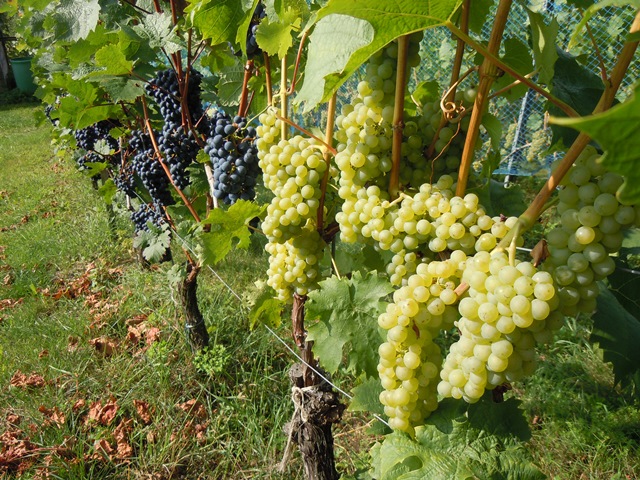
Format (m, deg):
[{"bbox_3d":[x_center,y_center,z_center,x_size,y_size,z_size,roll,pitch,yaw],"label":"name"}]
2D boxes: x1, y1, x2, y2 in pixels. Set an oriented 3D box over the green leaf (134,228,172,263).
[{"bbox_3d":[-0.576,0.019,1.920,0.125,0.115,0.055,1,23,3],"label":"green leaf"}]

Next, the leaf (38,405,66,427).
[{"bbox_3d":[-0.675,0.443,1.400,0.070,0.030,0.055,-5,23,-11],"label":"leaf"}]

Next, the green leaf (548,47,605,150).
[{"bbox_3d":[0.271,-0.148,0.580,0.068,0.105,0.045,7,24,17],"label":"green leaf"}]

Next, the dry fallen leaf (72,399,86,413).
[{"bbox_3d":[-0.620,0.427,1.430,0.037,0.020,0.033,-5,23,-11],"label":"dry fallen leaf"}]

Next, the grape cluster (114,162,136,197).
[{"bbox_3d":[-0.684,-0.213,1.950,0.076,0.112,0.070,-7,22,-18],"label":"grape cluster"}]

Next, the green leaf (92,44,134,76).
[{"bbox_3d":[-0.473,-0.411,1.270,0.095,0.068,0.050,-7,22,-18],"label":"green leaf"}]

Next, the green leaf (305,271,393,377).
[{"bbox_3d":[0.036,0.105,0.700,0.112,0.130,0.050,1,21,3],"label":"green leaf"}]

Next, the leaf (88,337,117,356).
[{"bbox_3d":[-0.573,0.280,1.460,0.075,0.032,0.058,-9,23,-23],"label":"leaf"}]

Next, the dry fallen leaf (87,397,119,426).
[{"bbox_3d":[-0.553,0.439,1.410,0.080,0.035,0.065,-5,23,-11],"label":"dry fallen leaf"}]

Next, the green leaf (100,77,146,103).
[{"bbox_3d":[-0.458,-0.347,1.280,0.105,0.050,0.070,-7,22,-18],"label":"green leaf"}]

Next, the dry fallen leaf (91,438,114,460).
[{"bbox_3d":[-0.431,0.415,1.100,0.049,0.026,0.042,-10,23,-24],"label":"dry fallen leaf"}]

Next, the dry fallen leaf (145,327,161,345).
[{"bbox_3d":[-0.453,0.258,1.500,0.044,0.033,0.040,-7,22,-18],"label":"dry fallen leaf"}]

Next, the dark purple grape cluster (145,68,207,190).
[{"bbox_3d":[-0.344,-0.263,1.320,0.138,0.270,0.120,-5,22,-14],"label":"dark purple grape cluster"}]

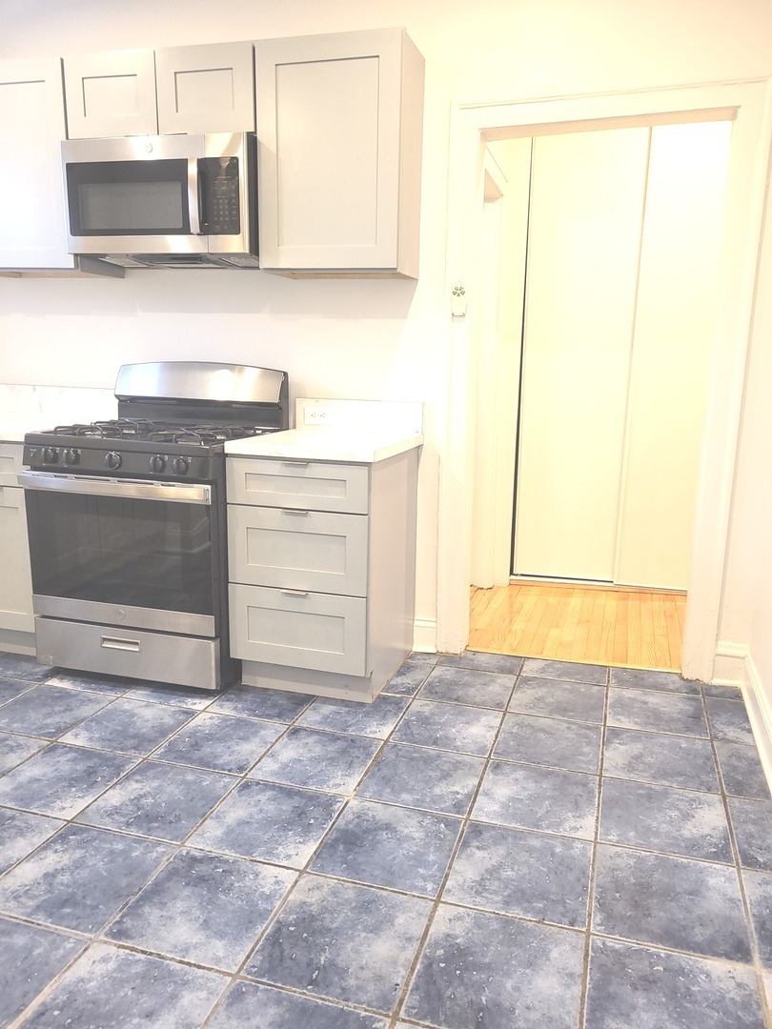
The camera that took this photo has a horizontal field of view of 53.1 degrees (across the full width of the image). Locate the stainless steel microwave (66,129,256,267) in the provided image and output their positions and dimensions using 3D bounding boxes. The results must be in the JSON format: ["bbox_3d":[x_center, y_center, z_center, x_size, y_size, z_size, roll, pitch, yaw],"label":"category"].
[{"bbox_3d":[-0.790,-1.183,2.957,0.757,0.404,0.395,5,12,15],"label":"stainless steel microwave"}]

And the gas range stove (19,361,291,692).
[{"bbox_3d":[-0.857,-0.003,3.032,0.767,1.172,0.685,5,12,15],"label":"gas range stove"}]

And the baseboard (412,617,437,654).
[{"bbox_3d":[0.160,0.508,3.210,0.102,0.147,0.018,5,12,15],"label":"baseboard"}]

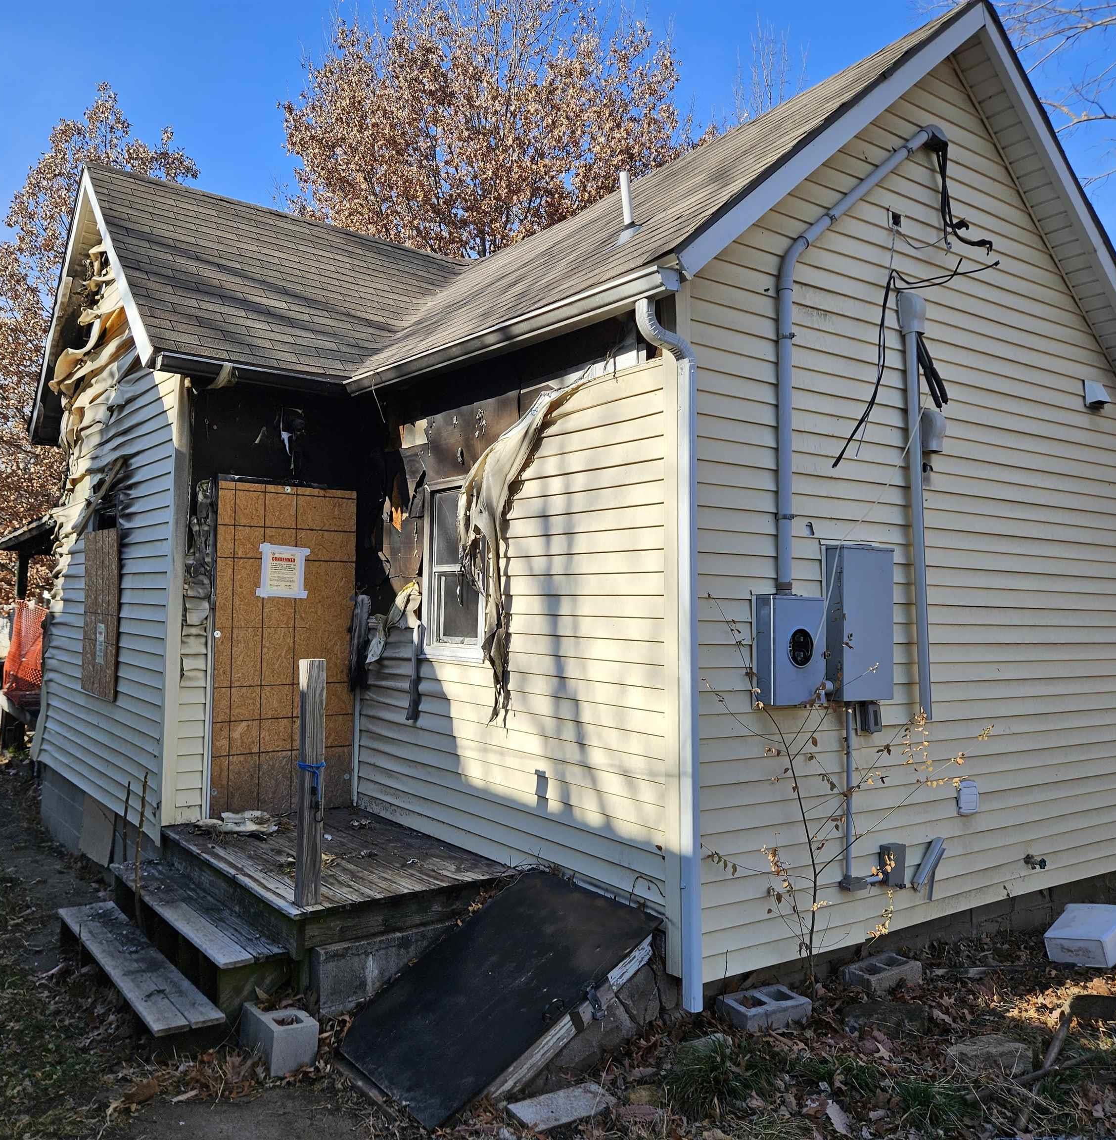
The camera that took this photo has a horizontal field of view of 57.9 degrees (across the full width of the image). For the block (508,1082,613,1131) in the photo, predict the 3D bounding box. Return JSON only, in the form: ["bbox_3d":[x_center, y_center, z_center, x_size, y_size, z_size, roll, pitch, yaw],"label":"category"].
[{"bbox_3d":[0.020,2.085,3.910,0.380,0.055,0.190,2,-3,-32],"label":"block"}]

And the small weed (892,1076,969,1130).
[{"bbox_3d":[1.290,1.850,3.500,0.240,0.095,0.210,0,-2,0],"label":"small weed"}]

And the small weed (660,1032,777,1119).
[{"bbox_3d":[0.584,1.830,3.640,0.400,0.170,0.360,0,-2,0],"label":"small weed"}]

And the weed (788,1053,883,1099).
[{"bbox_3d":[1.103,1.993,4.002,0.350,0.100,0.200,0,-2,15],"label":"weed"}]

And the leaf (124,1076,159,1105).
[{"bbox_3d":[-1.669,2.088,4.050,0.140,0.030,0.110,0,22,0],"label":"leaf"}]

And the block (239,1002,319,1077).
[{"bbox_3d":[-1.215,2.033,4.422,0.190,0.190,0.385,2,-3,-35],"label":"block"}]

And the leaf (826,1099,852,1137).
[{"bbox_3d":[0.957,1.867,3.440,0.060,0.025,0.165,-4,15,-15],"label":"leaf"}]

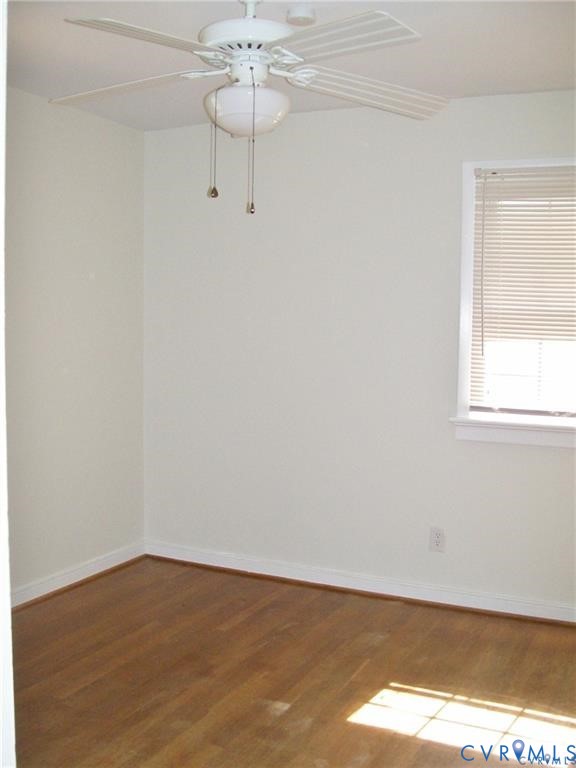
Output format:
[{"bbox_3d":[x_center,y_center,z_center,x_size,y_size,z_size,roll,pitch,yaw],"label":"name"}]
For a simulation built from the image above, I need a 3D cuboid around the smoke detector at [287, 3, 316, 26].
[{"bbox_3d":[0.046,-1.225,2.650,0.097,0.043,0.097,1,5,0],"label":"smoke detector"}]

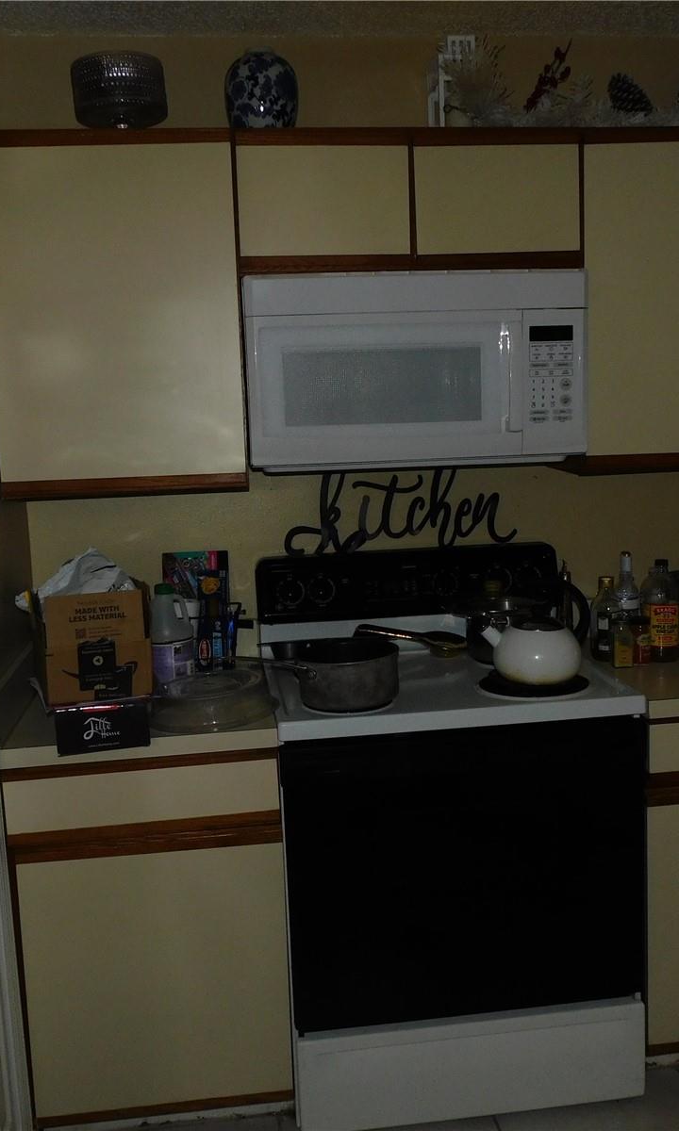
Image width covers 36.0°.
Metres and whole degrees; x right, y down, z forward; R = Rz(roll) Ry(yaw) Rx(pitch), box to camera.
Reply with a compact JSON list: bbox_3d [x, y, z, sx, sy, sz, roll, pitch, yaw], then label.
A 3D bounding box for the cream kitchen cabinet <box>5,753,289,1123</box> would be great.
[{"bbox_3d":[-0.412,0.721,2.415,0.528,0.768,0.632,-3,7,-7],"label":"cream kitchen cabinet"}]

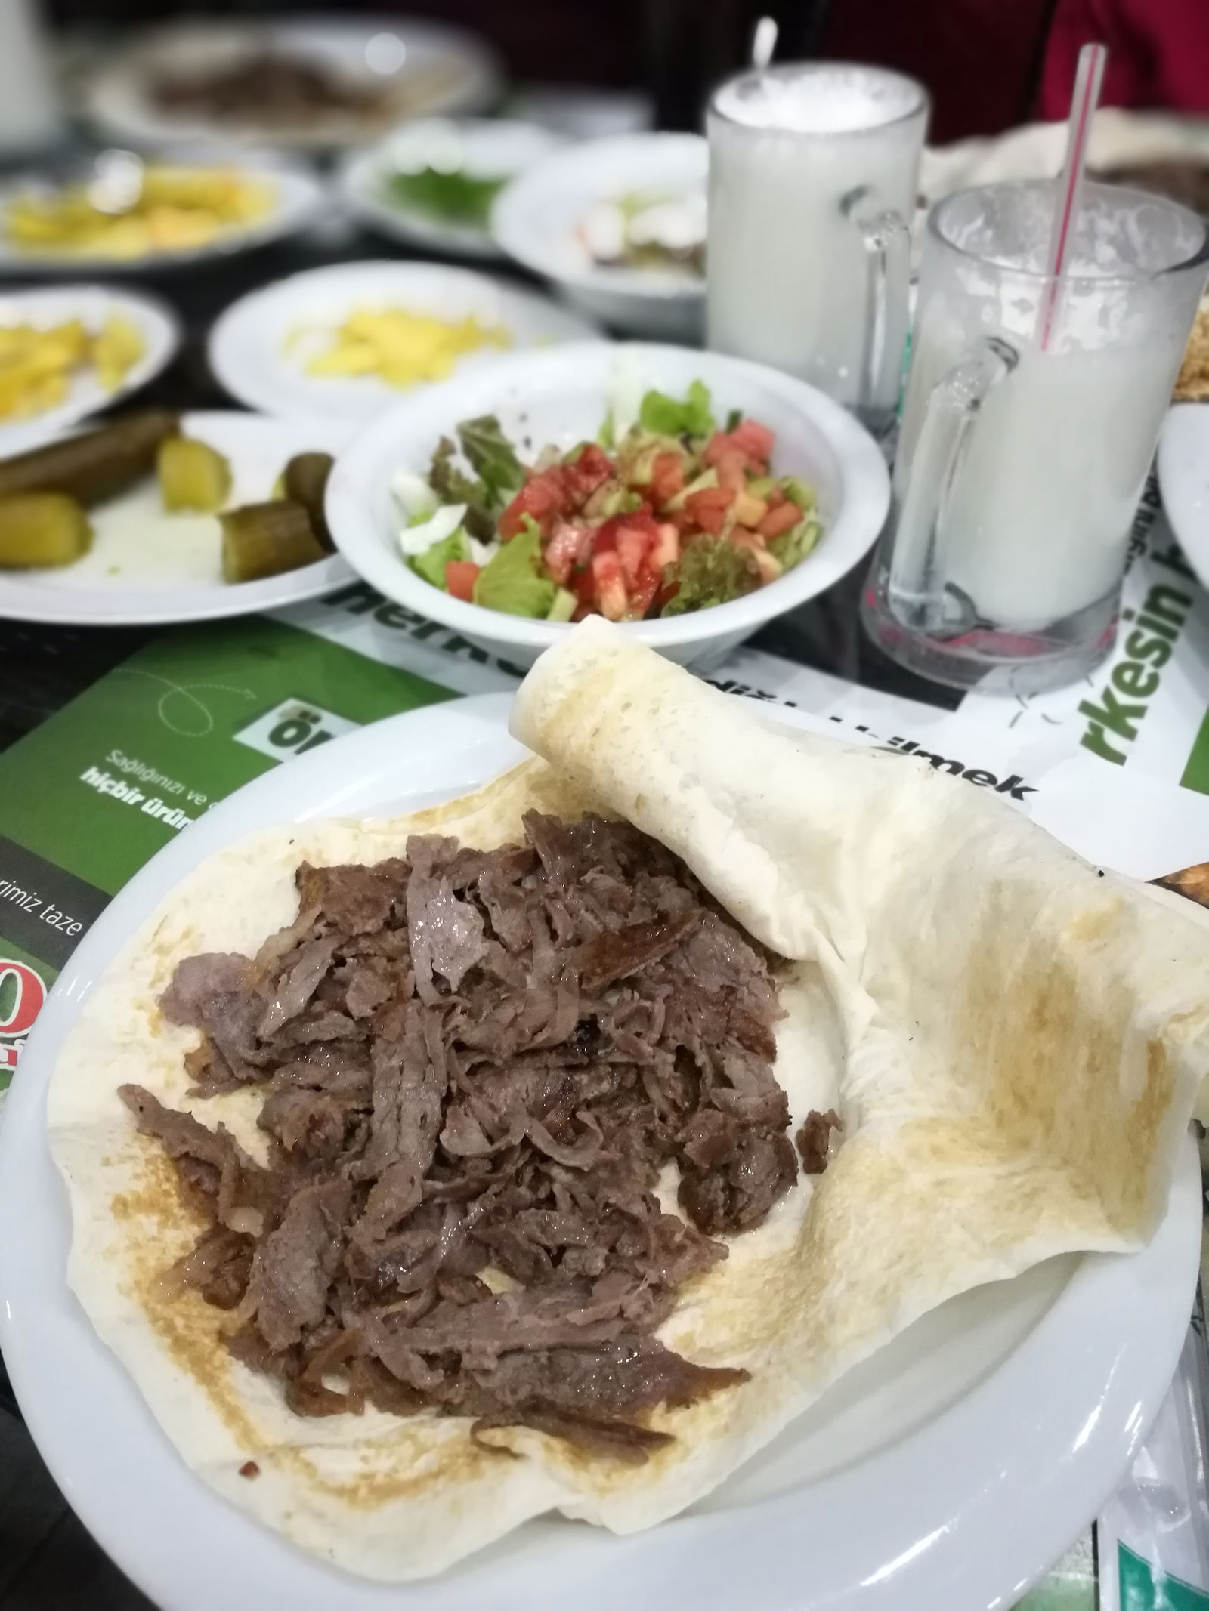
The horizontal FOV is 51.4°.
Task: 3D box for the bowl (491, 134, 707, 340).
[{"bbox_3d":[0.046,-0.281,0.640,0.204,0.046,0.204,-3,46,0],"label":"bowl"}]

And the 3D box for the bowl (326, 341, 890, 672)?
[{"bbox_3d":[0.001,-0.103,0.468,0.203,0.048,0.203,-1,46,1],"label":"bowl"}]

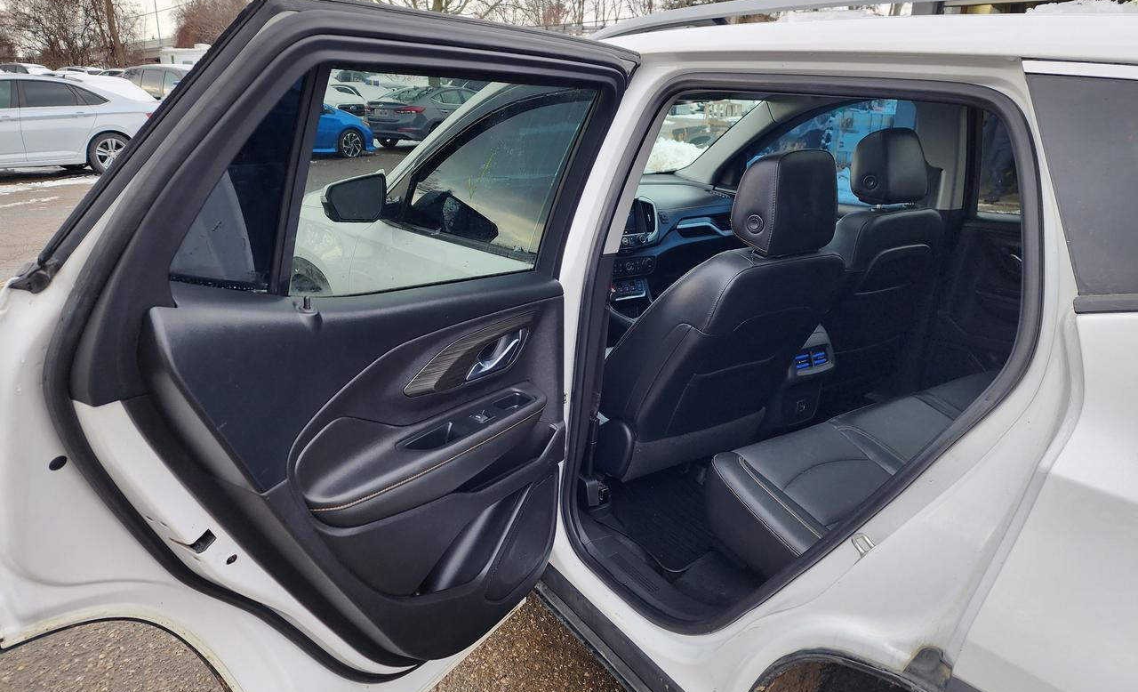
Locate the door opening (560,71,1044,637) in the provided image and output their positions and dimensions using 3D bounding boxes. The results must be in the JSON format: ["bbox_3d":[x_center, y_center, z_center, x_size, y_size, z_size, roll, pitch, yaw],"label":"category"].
[{"bbox_3d":[0.353,0.063,1.479,0.210,1.130,1.000,-11,23,-33],"label":"door opening"}]

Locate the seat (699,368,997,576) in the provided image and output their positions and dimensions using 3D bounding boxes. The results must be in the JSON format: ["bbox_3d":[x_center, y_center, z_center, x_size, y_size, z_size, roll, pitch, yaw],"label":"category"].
[{"bbox_3d":[1.010,0.348,1.896,1.280,0.400,0.610,-11,23,-33],"label":"seat"}]

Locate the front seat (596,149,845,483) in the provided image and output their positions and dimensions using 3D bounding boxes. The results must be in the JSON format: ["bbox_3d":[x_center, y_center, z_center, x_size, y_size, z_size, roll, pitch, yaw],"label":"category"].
[{"bbox_3d":[0.293,-0.101,2.147,0.530,0.960,0.850,-11,23,-33],"label":"front seat"}]

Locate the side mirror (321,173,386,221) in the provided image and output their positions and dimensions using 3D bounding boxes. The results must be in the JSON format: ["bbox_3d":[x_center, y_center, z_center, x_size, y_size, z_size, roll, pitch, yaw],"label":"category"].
[{"bbox_3d":[-0.732,-0.506,2.536,0.213,0.160,0.150,-11,23,-33],"label":"side mirror"}]

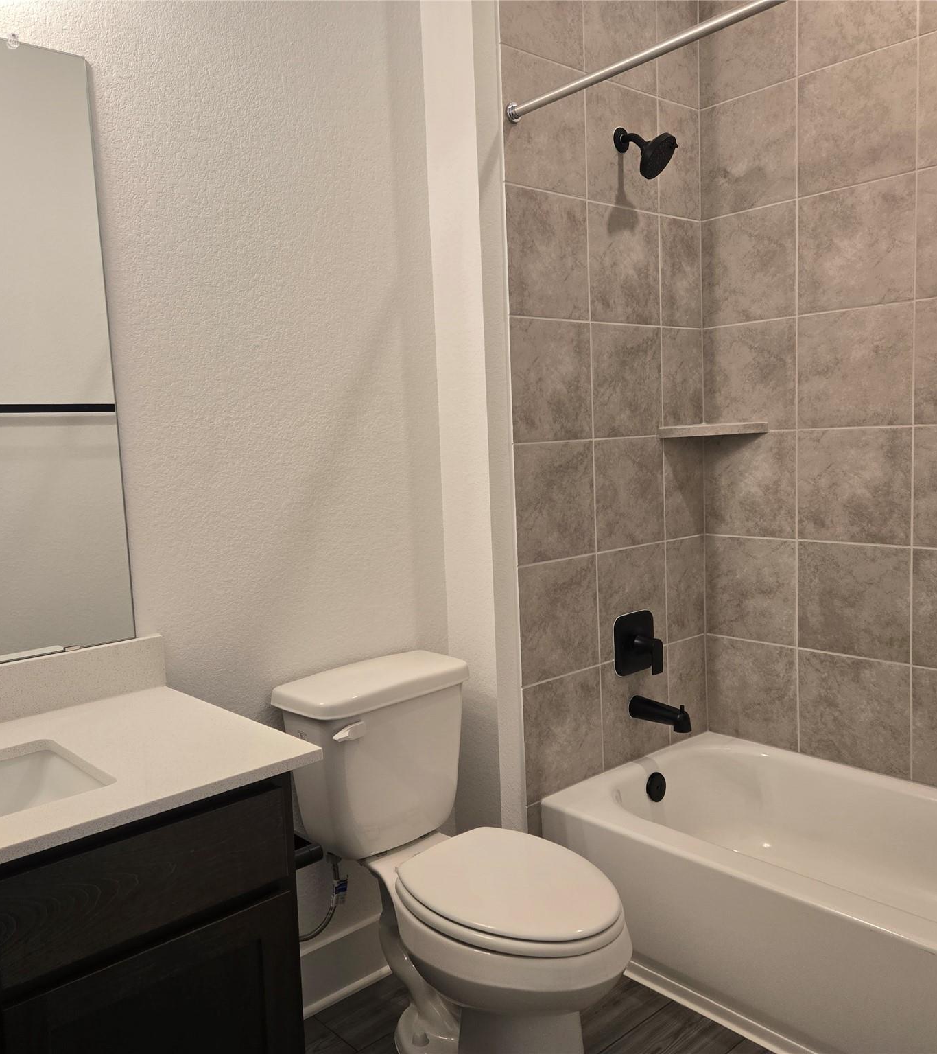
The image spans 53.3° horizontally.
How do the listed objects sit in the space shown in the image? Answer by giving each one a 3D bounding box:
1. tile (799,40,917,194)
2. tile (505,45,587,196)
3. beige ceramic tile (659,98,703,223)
[{"bbox_3d":[0.997,-1.039,2.409,0.010,0.307,0.312,-8,8,-41],"label":"tile"},{"bbox_3d":[0.189,-0.997,2.327,0.294,0.307,0.010,-8,8,-41],"label":"tile"},{"bbox_3d":[0.608,-1.054,2.696,0.185,0.307,0.010,-8,8,-41],"label":"beige ceramic tile"}]

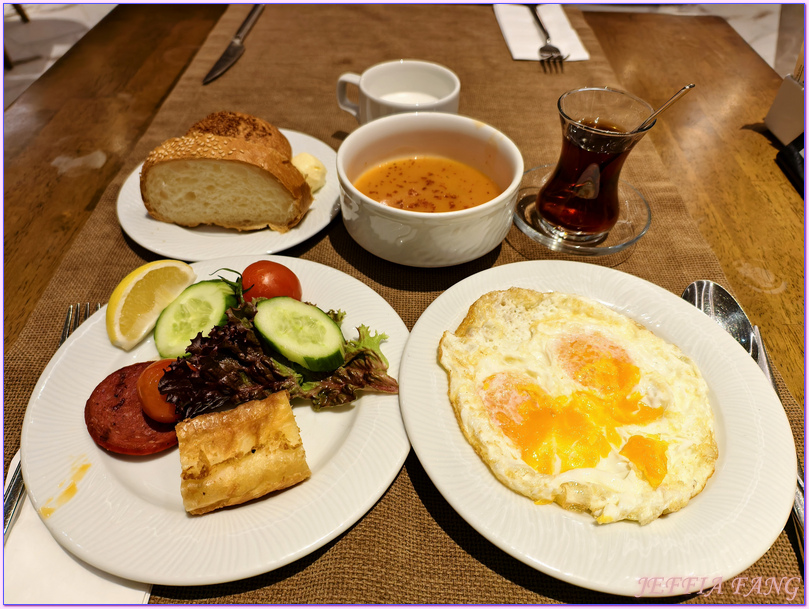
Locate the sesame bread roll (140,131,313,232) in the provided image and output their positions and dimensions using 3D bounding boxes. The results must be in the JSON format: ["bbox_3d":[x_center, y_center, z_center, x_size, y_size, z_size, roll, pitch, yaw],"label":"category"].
[{"bbox_3d":[-0.129,-0.095,0.397,0.123,0.053,0.052,6,47,3],"label":"sesame bread roll"}]

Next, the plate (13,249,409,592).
[{"bbox_3d":[-0.094,0.049,0.303,0.206,0.021,0.206,1,47,-1],"label":"plate"}]

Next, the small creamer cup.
[{"bbox_3d":[-0.005,-0.172,0.484,0.107,0.057,0.086,10,48,7],"label":"small creamer cup"}]

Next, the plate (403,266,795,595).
[{"bbox_3d":[0.102,0.053,0.303,0.206,0.022,0.206,1,47,-1],"label":"plate"}]

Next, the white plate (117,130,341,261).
[{"bbox_3d":[-0.131,-0.087,0.426,0.174,0.019,0.174,1,47,-1],"label":"white plate"}]

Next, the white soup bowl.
[{"bbox_3d":[0.017,-0.082,0.400,0.130,0.060,0.130,1,47,-1],"label":"white soup bowl"}]

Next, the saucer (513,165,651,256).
[{"bbox_3d":[0.134,-0.071,0.423,0.110,0.017,0.110,1,47,-1],"label":"saucer"}]

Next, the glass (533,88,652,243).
[{"bbox_3d":[0.131,-0.095,0.386,0.062,0.094,0.062,3,47,0],"label":"glass"}]

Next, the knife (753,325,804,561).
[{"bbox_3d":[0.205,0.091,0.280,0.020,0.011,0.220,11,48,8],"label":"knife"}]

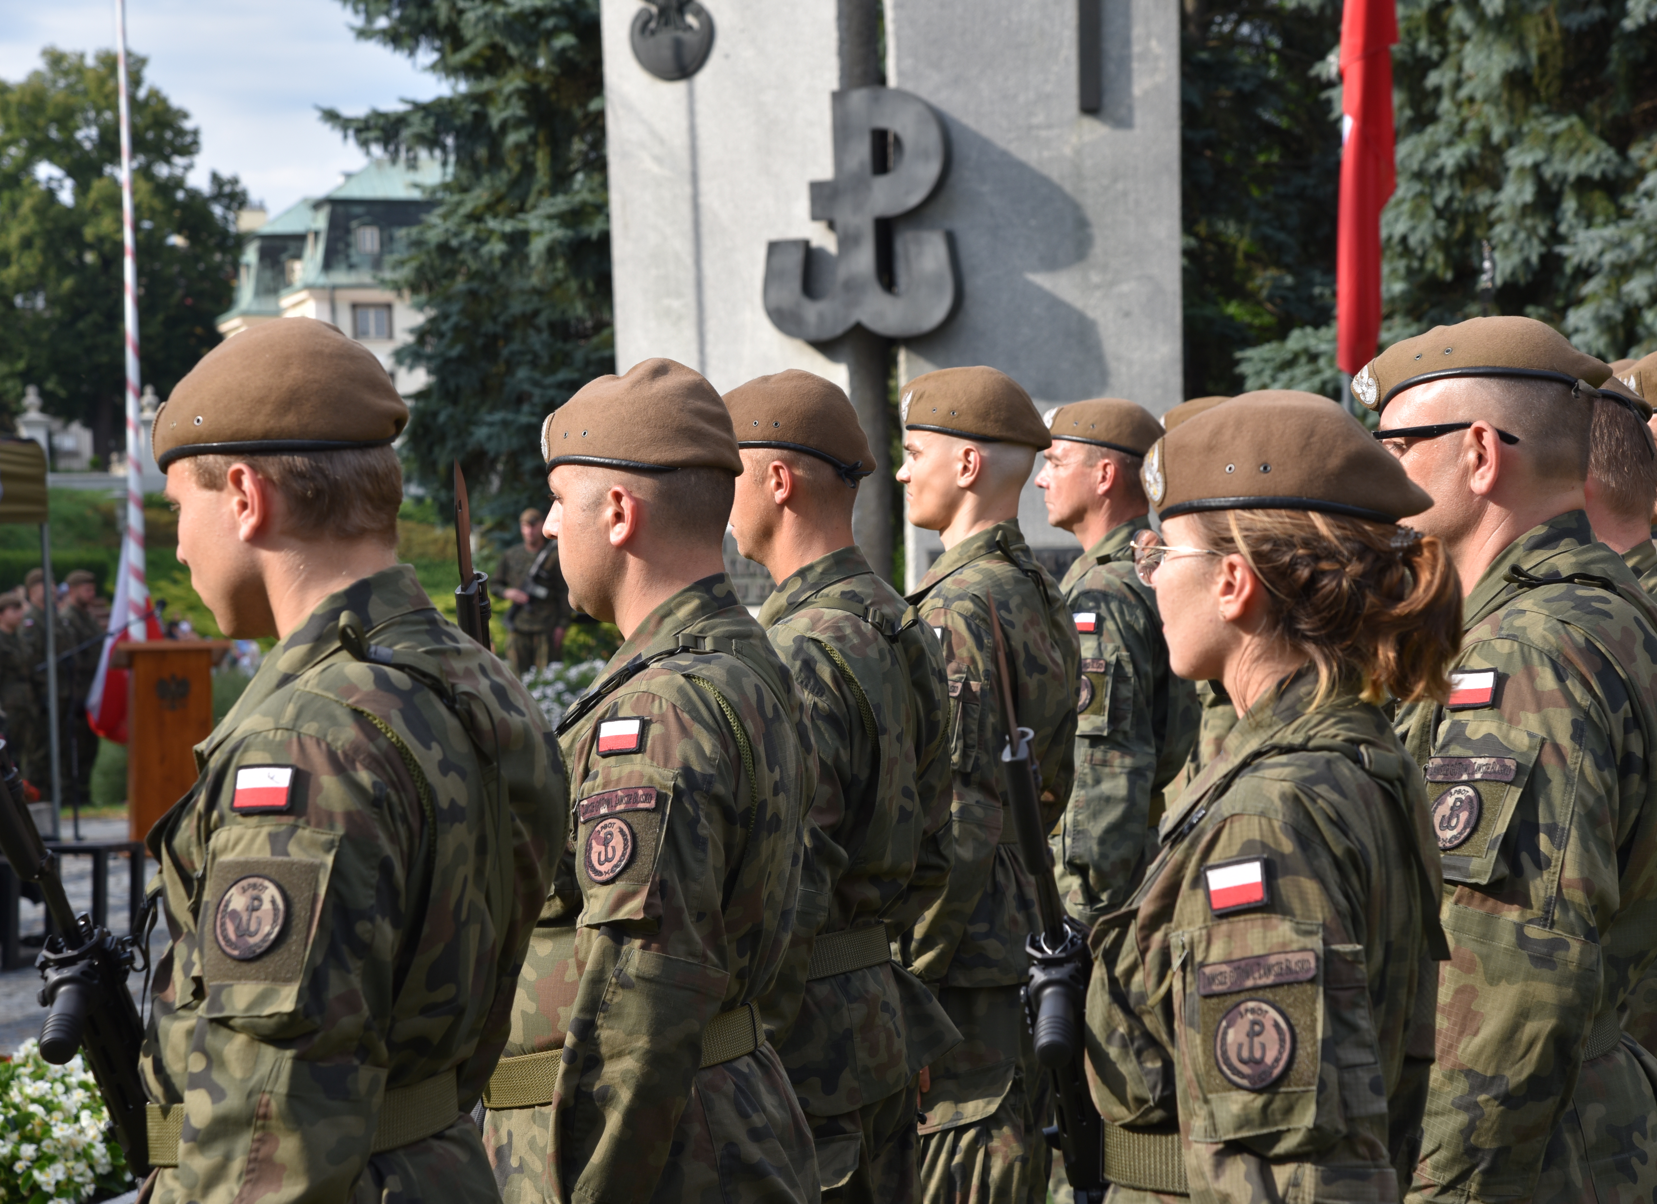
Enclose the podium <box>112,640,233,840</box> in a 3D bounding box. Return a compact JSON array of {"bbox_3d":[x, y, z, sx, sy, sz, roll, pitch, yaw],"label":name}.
[{"bbox_3d":[-3.696,0.823,24.015,0.660,1.210,0.500,-1,1,-14],"label":"podium"}]

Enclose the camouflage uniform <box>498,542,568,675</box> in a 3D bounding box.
[{"bbox_3d":[-2.169,0.310,31.319,0.600,1.500,0.380,-1,1,5],"label":"camouflage uniform"}]

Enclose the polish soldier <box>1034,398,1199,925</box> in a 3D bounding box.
[{"bbox_3d":[0.589,0.515,8.373,0.350,1.830,0.540,0,1,15],"label":"polish soldier"}]

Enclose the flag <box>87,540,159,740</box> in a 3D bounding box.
[{"bbox_3d":[-4.724,0.284,29.019,0.680,1.500,0.400,-1,1,-9],"label":"flag"}]

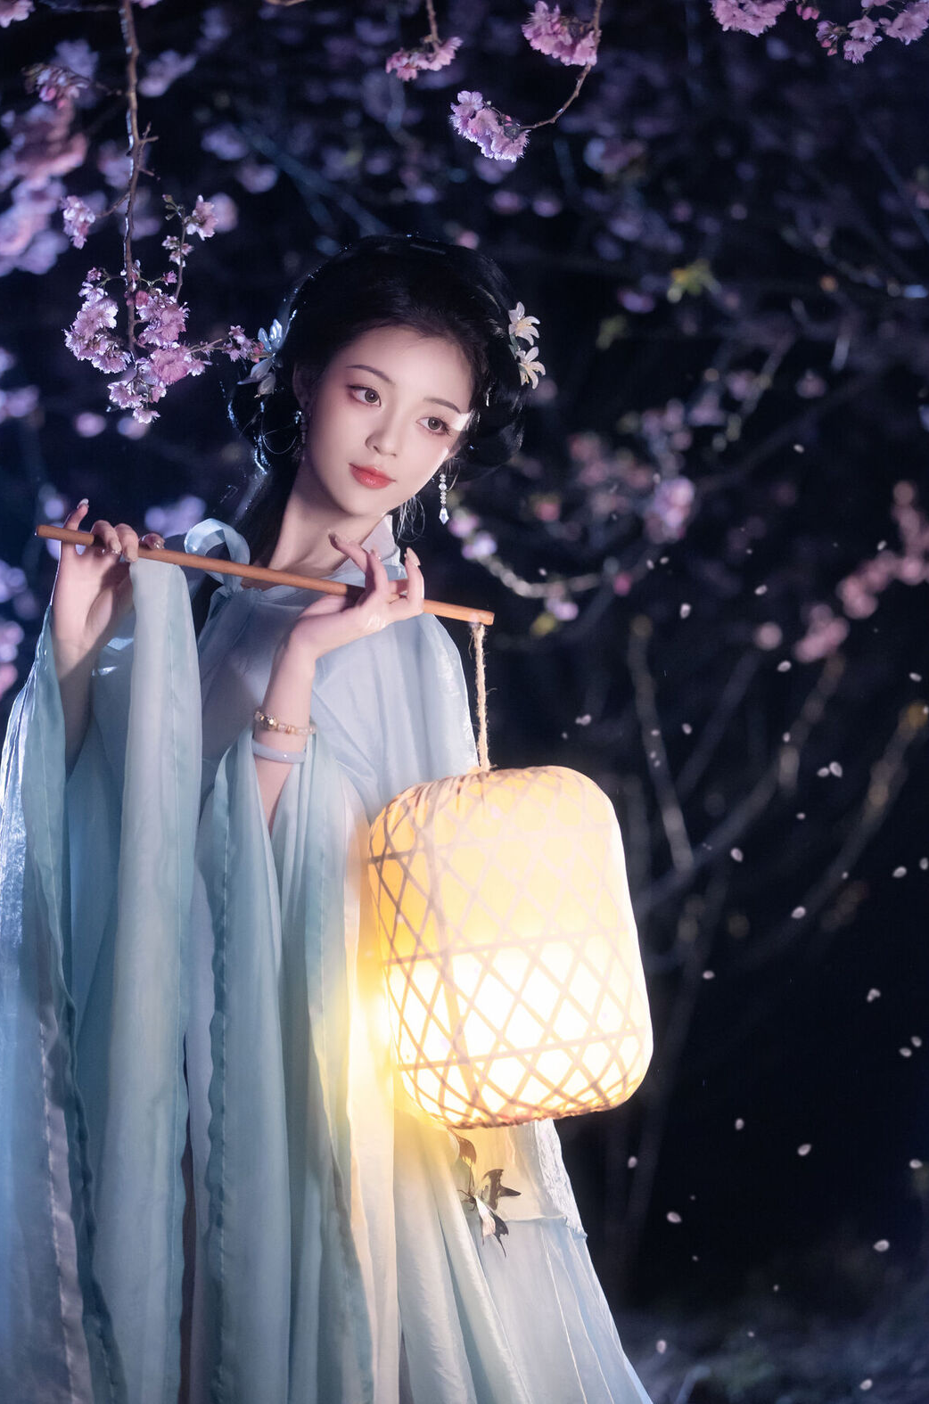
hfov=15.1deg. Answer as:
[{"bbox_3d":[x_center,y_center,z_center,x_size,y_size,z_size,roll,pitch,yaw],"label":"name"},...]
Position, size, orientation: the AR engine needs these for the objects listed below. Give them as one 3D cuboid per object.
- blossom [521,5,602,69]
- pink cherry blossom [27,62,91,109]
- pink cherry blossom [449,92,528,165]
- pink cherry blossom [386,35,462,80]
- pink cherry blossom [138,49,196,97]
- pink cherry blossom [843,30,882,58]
[{"bbox_3d":[0.084,-0.586,3.080,0.068,0.056,0.056,-1,0,0],"label":"blossom"},{"bbox_3d":[-0.370,-0.562,3.200,0.059,0.043,0.045,-1,0,12],"label":"pink cherry blossom"},{"bbox_3d":[0.021,-0.504,3.080,0.069,0.062,0.056,-1,0,0],"label":"pink cherry blossom"},{"bbox_3d":[-0.035,-0.566,3.080,0.066,0.041,0.052,-1,0,0],"label":"pink cherry blossom"},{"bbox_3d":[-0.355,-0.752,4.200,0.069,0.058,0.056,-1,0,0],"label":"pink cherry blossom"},{"bbox_3d":[0.351,-0.581,3.100,0.034,0.024,0.030,-1,0,0],"label":"pink cherry blossom"}]

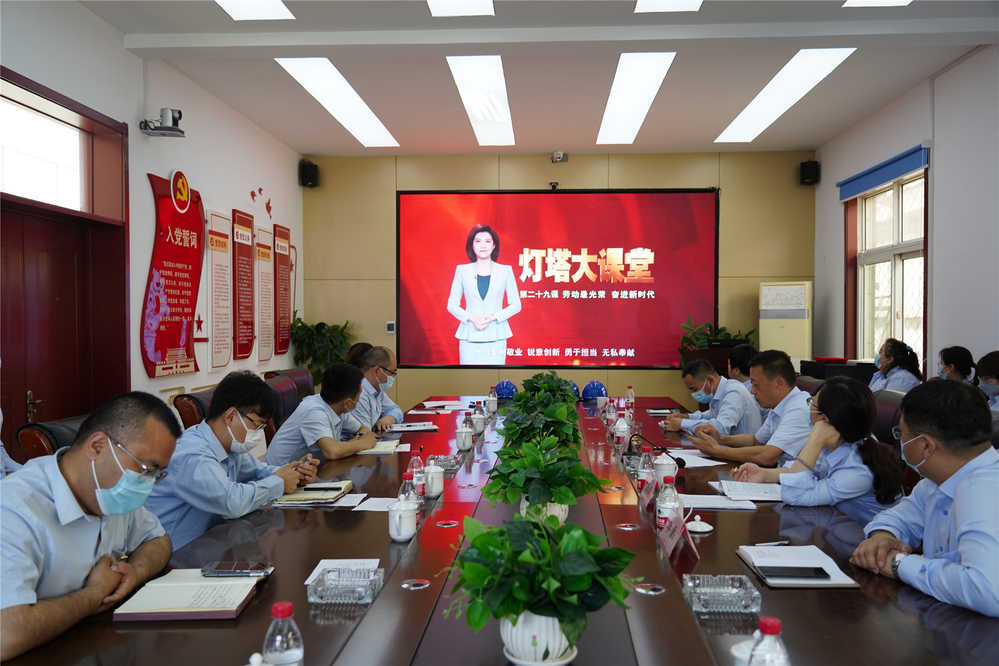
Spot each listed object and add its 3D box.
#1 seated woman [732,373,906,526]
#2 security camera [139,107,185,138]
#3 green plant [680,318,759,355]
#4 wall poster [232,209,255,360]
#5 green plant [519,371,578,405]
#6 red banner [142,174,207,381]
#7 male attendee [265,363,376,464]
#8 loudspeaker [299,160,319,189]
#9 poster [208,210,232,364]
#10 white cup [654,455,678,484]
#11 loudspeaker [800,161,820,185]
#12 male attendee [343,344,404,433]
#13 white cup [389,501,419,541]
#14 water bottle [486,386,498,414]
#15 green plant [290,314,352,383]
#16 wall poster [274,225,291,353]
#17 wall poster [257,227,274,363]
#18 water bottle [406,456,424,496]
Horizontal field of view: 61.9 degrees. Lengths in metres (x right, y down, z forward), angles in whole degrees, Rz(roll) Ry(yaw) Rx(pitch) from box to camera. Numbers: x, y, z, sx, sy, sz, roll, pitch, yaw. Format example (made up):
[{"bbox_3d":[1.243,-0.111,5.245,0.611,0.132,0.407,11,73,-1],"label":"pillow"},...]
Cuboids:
[{"bbox_3d":[1.136,0.743,2.872,0.600,1.170,0.500,0,1,17],"label":"seated woman"},{"bbox_3d":[-2.355,-1.469,5.809,0.270,0.190,0.180,0,1,3],"label":"security camera"},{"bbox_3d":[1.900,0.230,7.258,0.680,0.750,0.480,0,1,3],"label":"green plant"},{"bbox_3d":[-1.964,-0.366,6.398,0.030,1.130,0.410,0,1,3],"label":"wall poster"},{"bbox_3d":[0.321,0.387,5.348,0.370,0.320,0.360,0,1,3],"label":"green plant"},{"bbox_3d":[-2.022,-0.381,5.209,0.050,1.300,0.850,0,1,3],"label":"red banner"},{"bbox_3d":[-0.871,0.716,3.938,0.700,1.180,0.530,0,1,-5],"label":"male attendee"},{"bbox_3d":[-1.929,-1.609,8.421,0.180,0.270,0.180,0,9,-24],"label":"loudspeaker"},{"bbox_3d":[-2.162,-0.312,6.457,0.030,1.207,0.455,0,1,4],"label":"poster"},{"bbox_3d":[0.619,0.511,3.096,0.105,0.125,0.082,0,1,13],"label":"white cup"},{"bbox_3d":[2.805,-1.448,7.508,0.175,0.210,0.165,0,1,15],"label":"loudspeaker"},{"bbox_3d":[-0.793,0.687,4.915,0.700,1.210,0.530,0,1,11],"label":"male attendee"},{"bbox_3d":[-0.273,0.525,2.357,0.083,0.125,0.105,0,1,11],"label":"white cup"},{"bbox_3d":[-0.042,0.452,5.636,0.063,0.177,0.063,0,1,4],"label":"water bottle"},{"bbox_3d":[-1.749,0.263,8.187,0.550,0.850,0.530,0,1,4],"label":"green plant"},{"bbox_3d":[-1.909,-0.381,7.356,0.030,1.120,0.410,0,1,3],"label":"wall poster"},{"bbox_3d":[-1.936,-0.324,6.888,0.030,1.120,0.400,0,1,3],"label":"wall poster"},{"bbox_3d":[-0.288,0.493,2.869,0.062,0.180,0.062,0,1,3],"label":"water bottle"}]

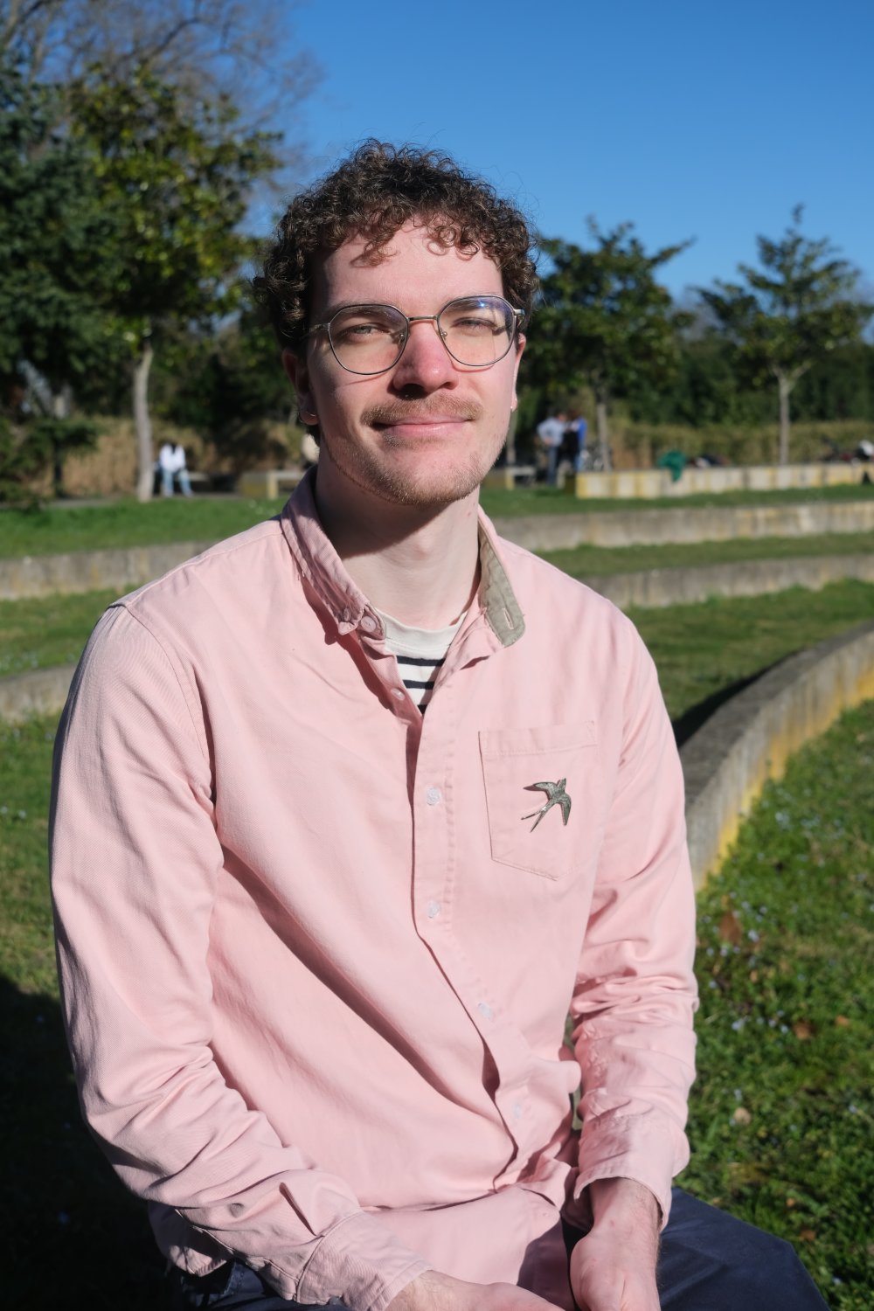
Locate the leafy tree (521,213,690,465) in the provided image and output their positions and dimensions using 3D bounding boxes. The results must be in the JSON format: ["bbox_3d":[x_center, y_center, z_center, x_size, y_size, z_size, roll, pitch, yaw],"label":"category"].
[{"bbox_3d":[4.337,-7.800,38.538,4.500,6.646,4.400,0,8,0],"label":"leafy tree"}]

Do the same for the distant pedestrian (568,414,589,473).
[{"bbox_3d":[3.284,-4.816,34.682,0.420,1.697,0.500,-3,9,-21],"label":"distant pedestrian"}]

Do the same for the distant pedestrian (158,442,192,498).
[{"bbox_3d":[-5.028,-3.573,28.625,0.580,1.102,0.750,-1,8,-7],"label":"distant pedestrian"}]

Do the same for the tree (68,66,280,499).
[{"bbox_3d":[-4.913,-6.852,27.753,4.100,7.859,4.000,0,8,0],"label":"tree"}]

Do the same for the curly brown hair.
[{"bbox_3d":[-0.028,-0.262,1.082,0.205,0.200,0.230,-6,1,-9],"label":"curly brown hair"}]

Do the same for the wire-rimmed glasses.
[{"bbox_3d":[-0.019,-0.209,1.035,0.140,0.050,0.140,-6,1,-9],"label":"wire-rimmed glasses"}]

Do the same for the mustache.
[{"bbox_3d":[-0.010,-0.158,0.972,0.077,0.020,0.025,-6,1,-9],"label":"mustache"}]

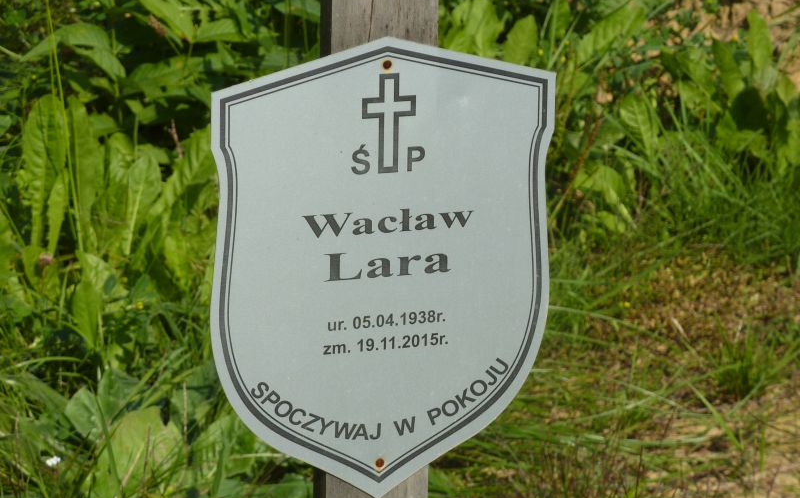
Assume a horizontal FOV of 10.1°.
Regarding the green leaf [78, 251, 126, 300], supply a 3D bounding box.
[{"bbox_3d":[-0.257,0.023,3.920,0.043,0.036,0.030,1,12,0],"label":"green leaf"}]

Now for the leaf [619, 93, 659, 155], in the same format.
[{"bbox_3d":[0.216,-0.111,4.080,0.038,0.053,0.030,1,12,0],"label":"leaf"}]

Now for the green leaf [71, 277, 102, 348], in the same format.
[{"bbox_3d":[-0.287,0.058,4.150,0.028,0.068,0.025,-4,11,-6],"label":"green leaf"}]

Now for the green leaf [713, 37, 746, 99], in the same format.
[{"bbox_3d":[0.341,-0.186,4.700,0.025,0.068,0.025,-21,11,-5],"label":"green leaf"}]

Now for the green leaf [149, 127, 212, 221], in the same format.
[{"bbox_3d":[-0.210,-0.071,4.350,0.040,0.117,0.035,31,11,-5],"label":"green leaf"}]

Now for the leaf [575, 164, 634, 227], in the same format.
[{"bbox_3d":[0.199,-0.052,4.400,0.052,0.066,0.035,-24,11,-5],"label":"leaf"}]

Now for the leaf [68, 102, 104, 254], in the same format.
[{"bbox_3d":[-0.298,-0.070,4.300,0.034,0.152,0.040,-4,11,-6],"label":"leaf"}]

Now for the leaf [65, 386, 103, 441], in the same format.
[{"bbox_3d":[-0.279,0.145,4.000,0.034,0.053,0.030,-13,11,-6],"label":"leaf"}]

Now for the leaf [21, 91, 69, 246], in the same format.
[{"bbox_3d":[-0.338,-0.072,4.300,0.042,0.151,0.040,1,11,-6],"label":"leaf"}]

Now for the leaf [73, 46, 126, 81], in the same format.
[{"bbox_3d":[-0.273,-0.169,4.120,0.049,0.026,0.035,1,12,0],"label":"leaf"}]

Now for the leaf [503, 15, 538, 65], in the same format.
[{"bbox_3d":[0.111,-0.188,4.180,0.033,0.050,0.030,1,12,0],"label":"leaf"}]

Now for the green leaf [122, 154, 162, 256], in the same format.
[{"bbox_3d":[-0.226,-0.039,3.970,0.035,0.084,0.035,1,12,0],"label":"green leaf"}]

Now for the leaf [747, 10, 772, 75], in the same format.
[{"bbox_3d":[0.378,-0.215,4.750,0.027,0.076,0.025,-6,11,-6],"label":"leaf"}]

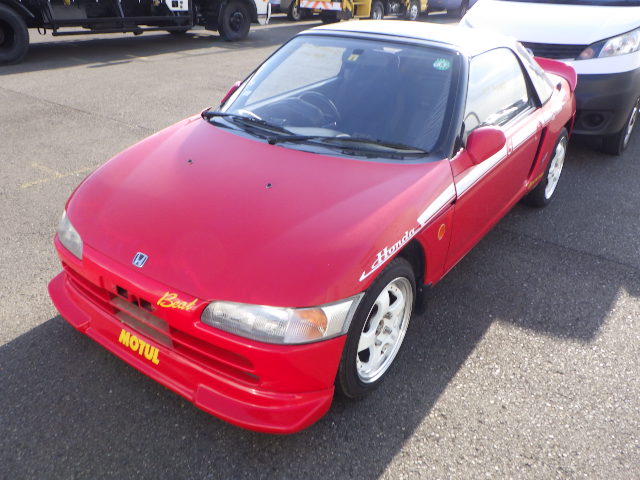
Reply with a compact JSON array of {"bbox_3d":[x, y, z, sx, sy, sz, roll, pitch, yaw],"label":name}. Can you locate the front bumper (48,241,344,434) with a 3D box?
[{"bbox_3d":[-0.569,0.242,1.814,1.380,0.380,0.330,18,31,32],"label":"front bumper"}]

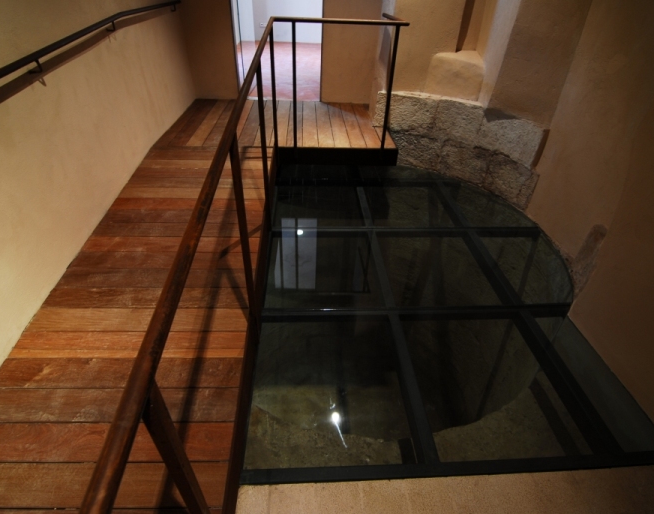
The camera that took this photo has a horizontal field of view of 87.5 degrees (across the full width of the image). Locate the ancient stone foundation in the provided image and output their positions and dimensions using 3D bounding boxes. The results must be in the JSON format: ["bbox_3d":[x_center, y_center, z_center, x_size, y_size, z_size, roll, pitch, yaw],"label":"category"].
[{"bbox_3d":[1.253,-1.141,3.402,0.407,0.689,1.746,-28,45,-36],"label":"ancient stone foundation"}]

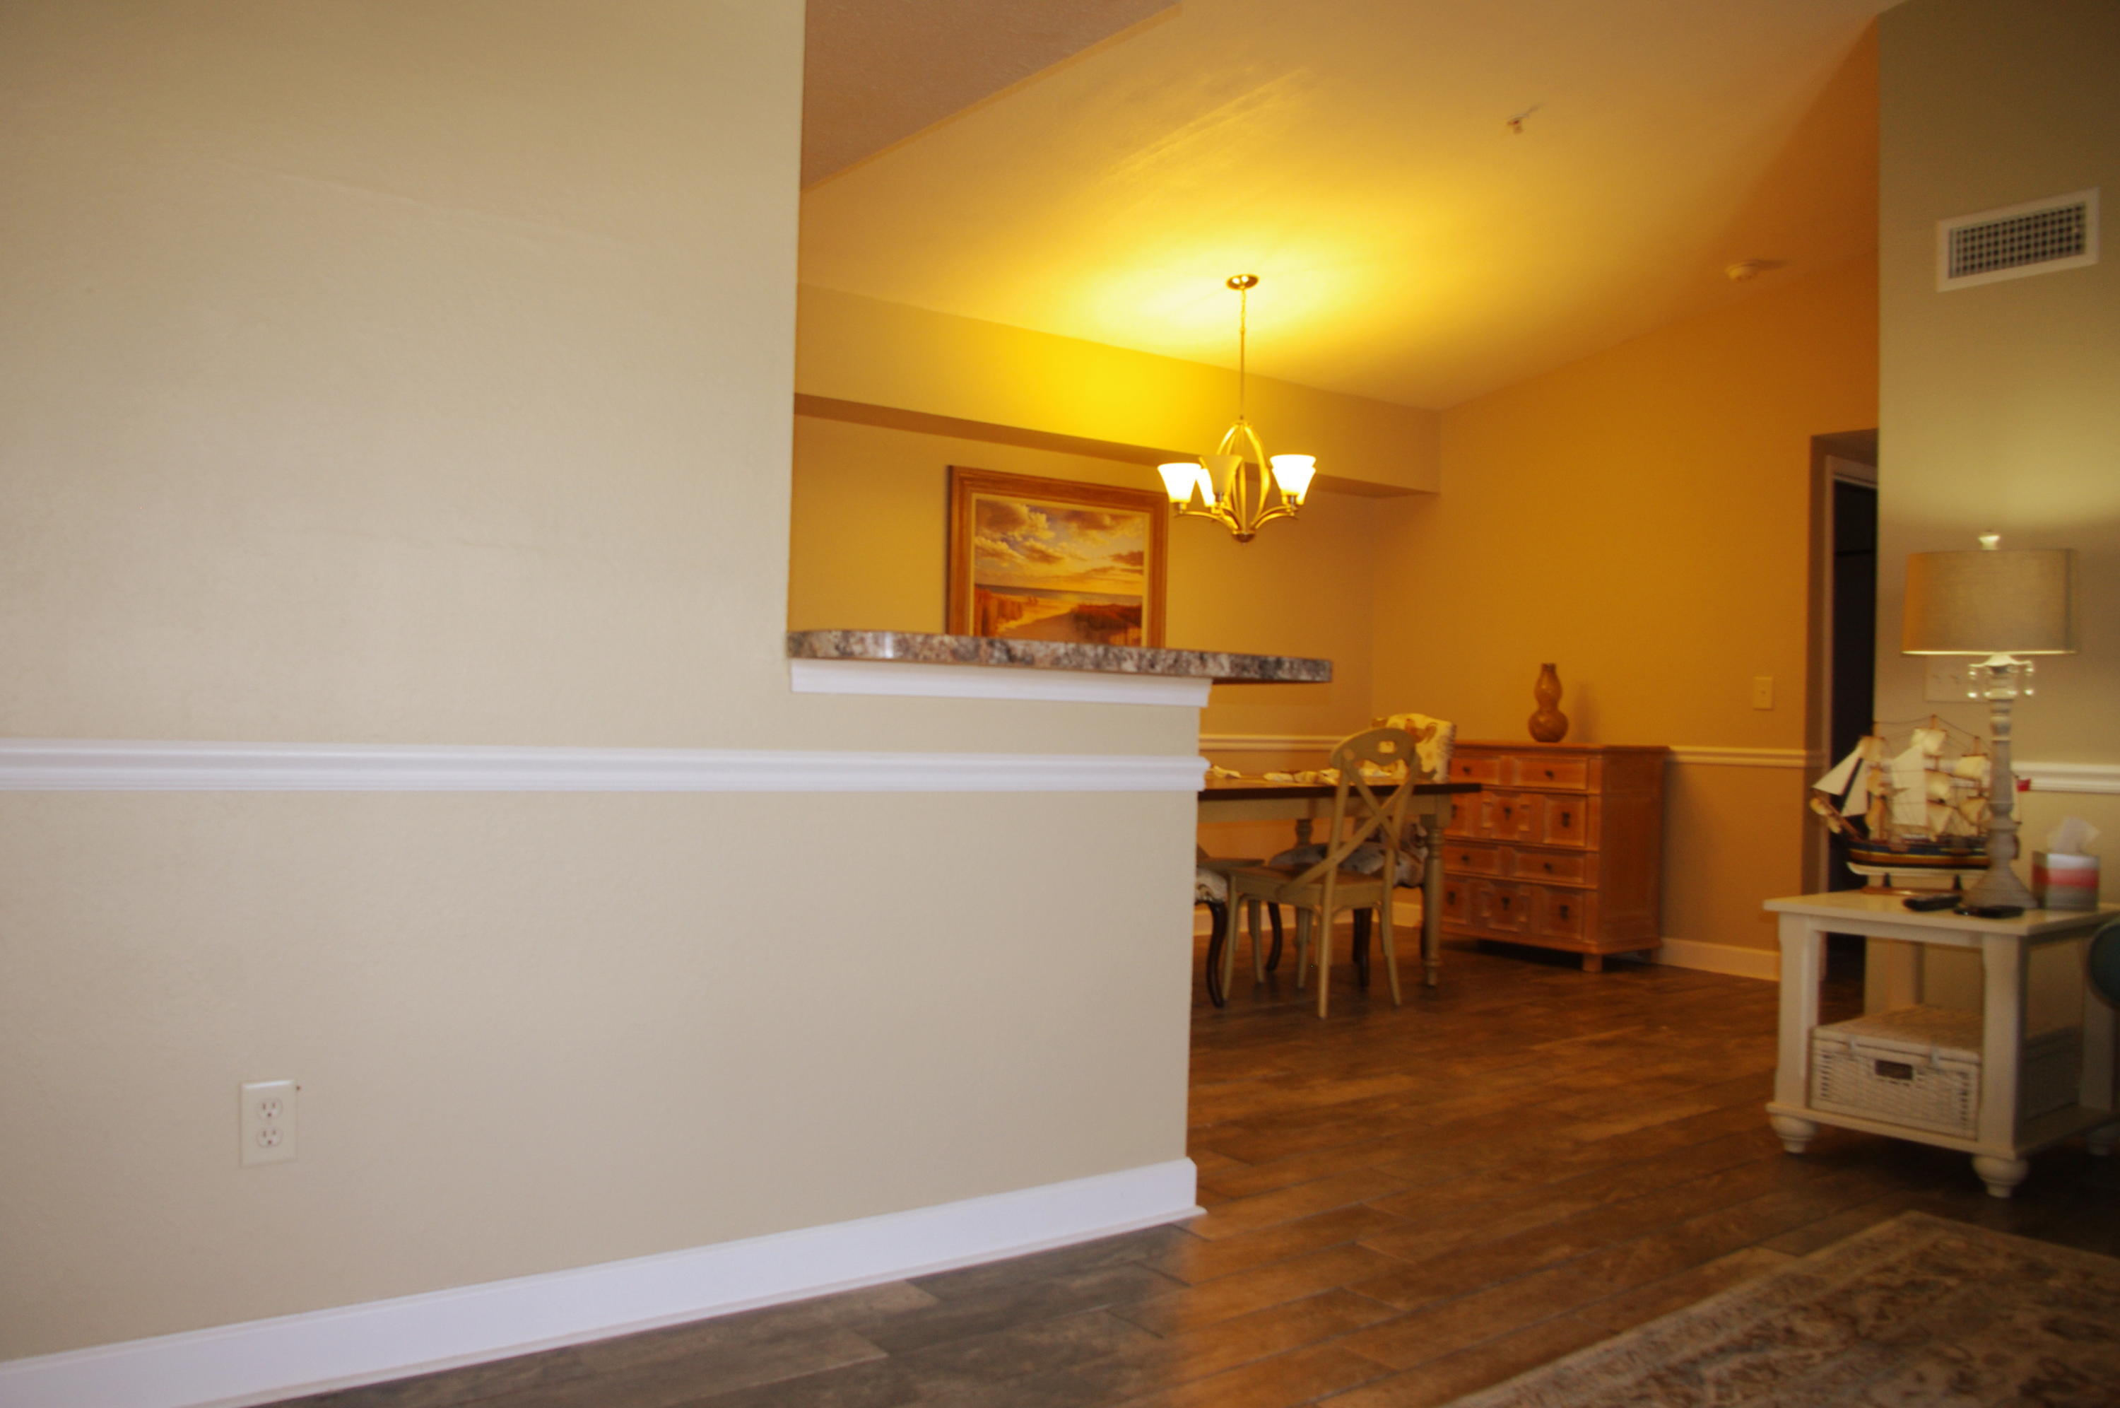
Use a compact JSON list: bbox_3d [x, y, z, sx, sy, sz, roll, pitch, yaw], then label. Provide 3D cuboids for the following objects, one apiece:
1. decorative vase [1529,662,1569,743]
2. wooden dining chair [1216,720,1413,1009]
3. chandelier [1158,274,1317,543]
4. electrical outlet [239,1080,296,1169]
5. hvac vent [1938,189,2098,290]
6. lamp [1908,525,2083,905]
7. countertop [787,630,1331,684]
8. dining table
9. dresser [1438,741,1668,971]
[{"bbox_3d":[2.102,-0.004,6.821,0.170,0.337,0.170,2,0,-35],"label":"decorative vase"},{"bbox_3d":[0.902,0.557,5.472,0.500,0.964,0.520,2,0,-43],"label":"wooden dining chair"},{"bbox_3d":[0.681,-1.087,5.842,0.580,0.992,0.580,2,0,-35],"label":"chandelier"},{"bbox_3d":[-1.064,0.565,2.136,0.071,0.115,0.010,2,0,-35],"label":"electrical outlet"},{"bbox_3d":[2.405,-1.167,4.003,0.020,0.193,0.405,2,0,-35],"label":"hvac vent"},{"bbox_3d":[2.226,0.033,3.801,0.310,0.899,0.390,2,0,-35],"label":"lamp"},{"bbox_3d":[-0.020,-0.079,2.994,1.200,0.043,0.620,2,0,-35],"label":"countertop"},{"bbox_3d":[0.606,0.652,5.567,1.720,0.760,0.920,2,0,-44],"label":"dining table"},{"bbox_3d":[2.053,0.625,6.854,0.450,0.900,1.000,2,0,-35],"label":"dresser"}]

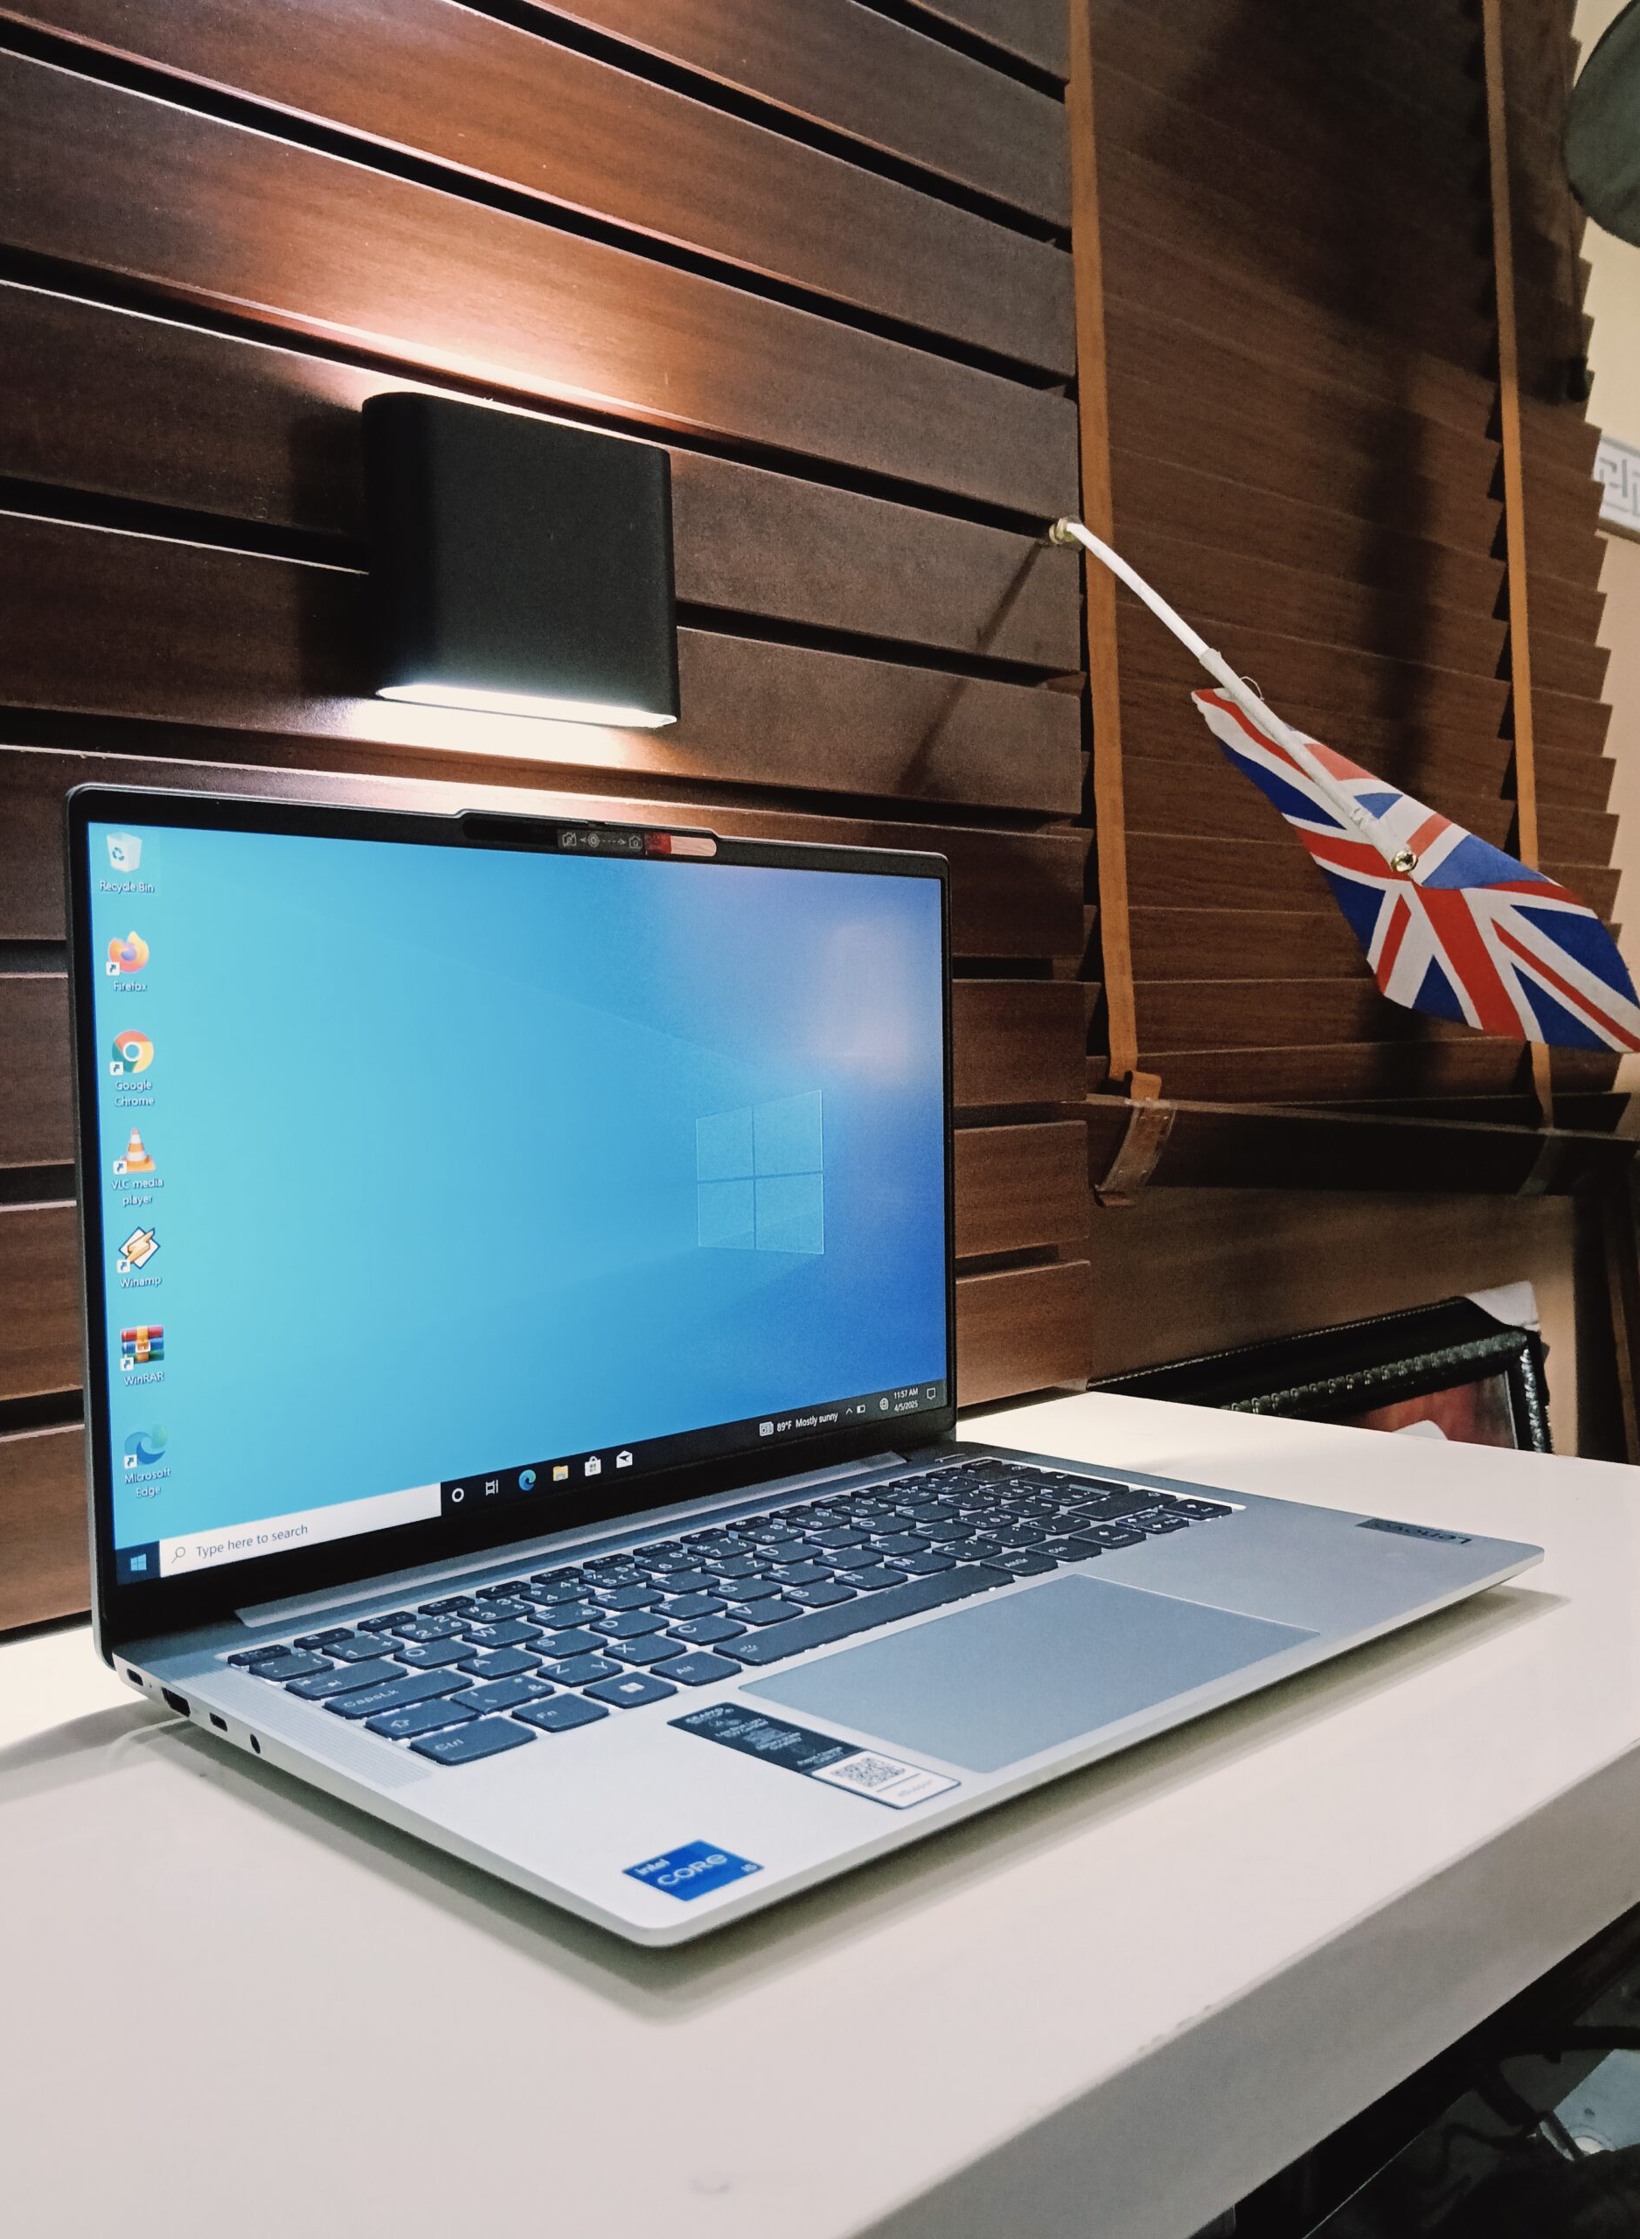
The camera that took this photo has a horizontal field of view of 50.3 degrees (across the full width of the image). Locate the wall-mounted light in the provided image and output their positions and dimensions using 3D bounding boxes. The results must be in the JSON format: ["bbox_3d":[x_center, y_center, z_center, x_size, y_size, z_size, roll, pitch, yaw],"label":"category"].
[{"bbox_3d":[-0.102,-0.192,0.611,0.109,0.094,0.029,-3,1,-41],"label":"wall-mounted light"}]

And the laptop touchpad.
[{"bbox_3d":[0.052,0.127,0.410,0.119,0.003,0.075,-3,1,-42],"label":"laptop touchpad"}]

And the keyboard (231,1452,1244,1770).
[{"bbox_3d":[-0.007,0.128,0.490,0.280,0.005,0.107,-3,1,-42],"label":"keyboard"}]

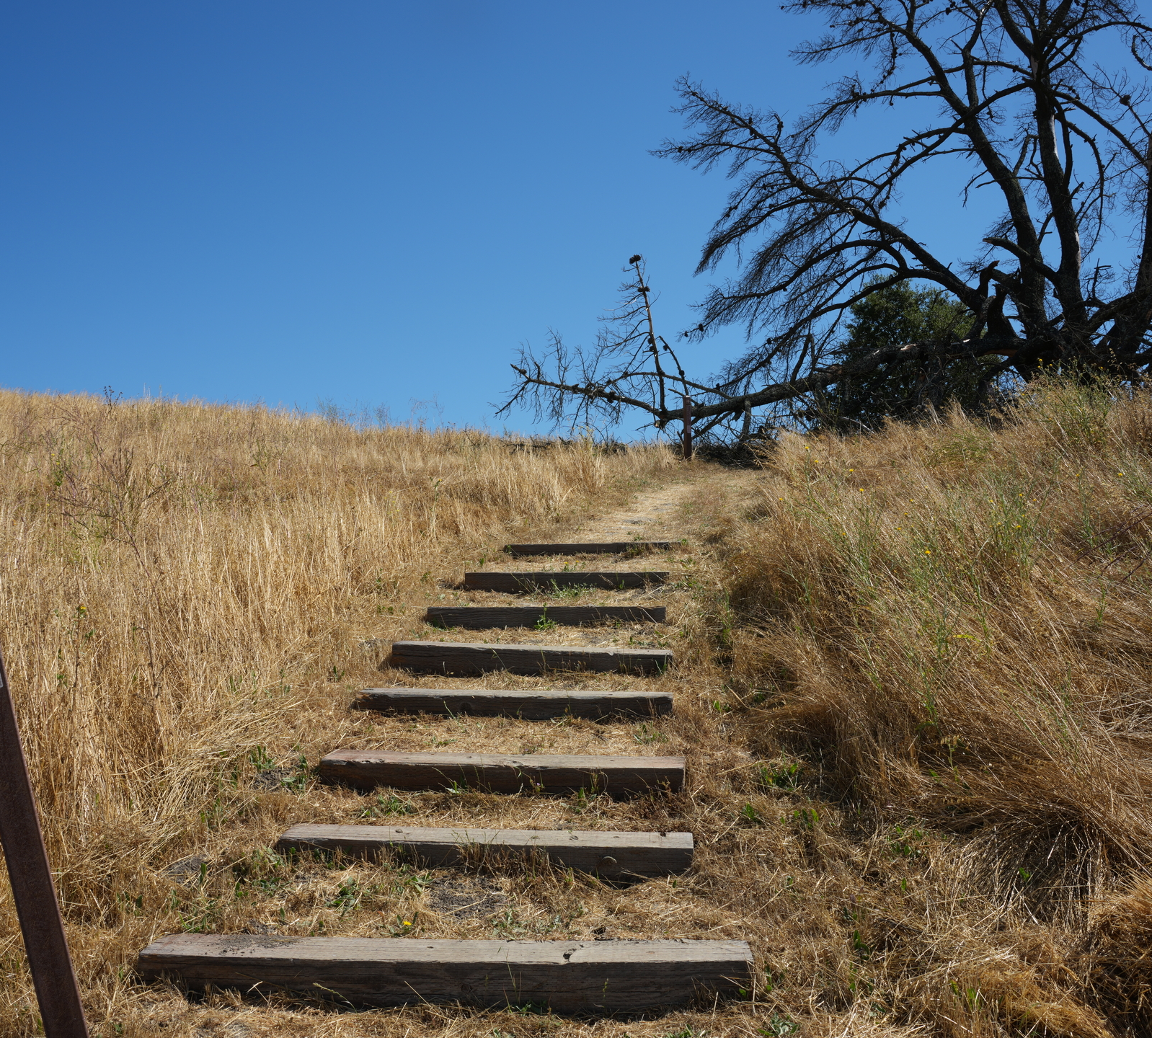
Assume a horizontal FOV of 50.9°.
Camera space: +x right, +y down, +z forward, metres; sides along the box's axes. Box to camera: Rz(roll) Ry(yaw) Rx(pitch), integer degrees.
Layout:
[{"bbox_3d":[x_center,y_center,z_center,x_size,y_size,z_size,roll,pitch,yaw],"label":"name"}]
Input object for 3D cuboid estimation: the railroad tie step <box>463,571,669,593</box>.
[{"bbox_3d":[-0.051,0.394,7.418,1.242,0.132,0.190,0,-1,5],"label":"railroad tie step"}]

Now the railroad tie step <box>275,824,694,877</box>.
[{"bbox_3d":[-0.277,1.062,3.781,1.280,0.132,0.190,0,-1,5],"label":"railroad tie step"}]

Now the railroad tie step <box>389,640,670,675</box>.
[{"bbox_3d":[-0.196,0.664,5.571,1.280,0.132,0.190,0,-1,5],"label":"railroad tie step"}]

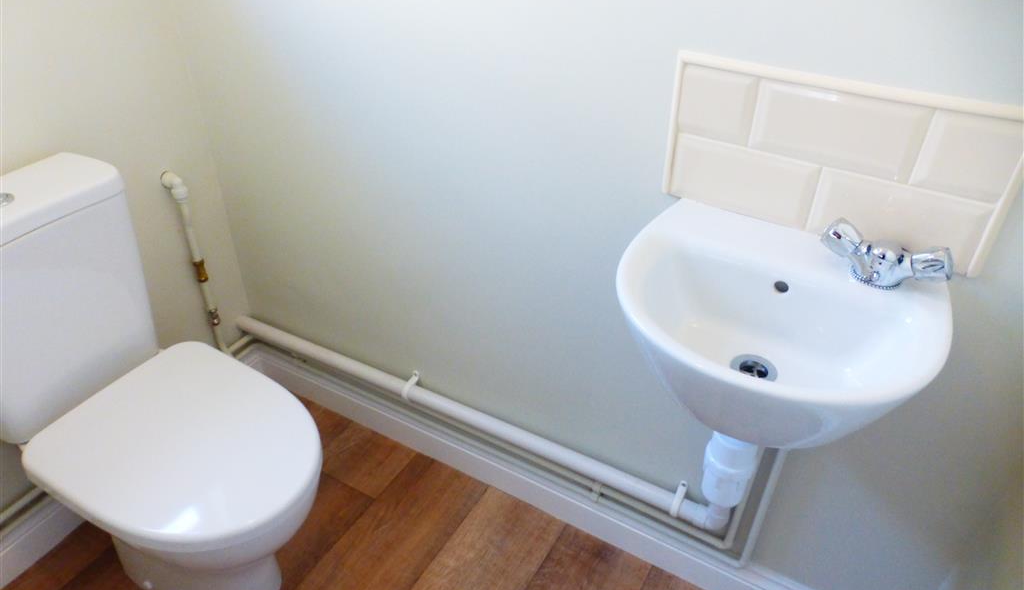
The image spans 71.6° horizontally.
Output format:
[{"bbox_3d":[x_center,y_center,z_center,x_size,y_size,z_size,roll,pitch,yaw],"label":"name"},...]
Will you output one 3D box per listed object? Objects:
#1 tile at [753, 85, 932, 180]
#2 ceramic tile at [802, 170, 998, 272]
[{"bbox_3d":[0.408,-0.208,0.900,0.200,0.100,0.010,19,39,24],"label":"tile"},{"bbox_3d":[0.494,-0.097,0.915,0.200,0.100,0.010,19,39,24],"label":"ceramic tile"}]

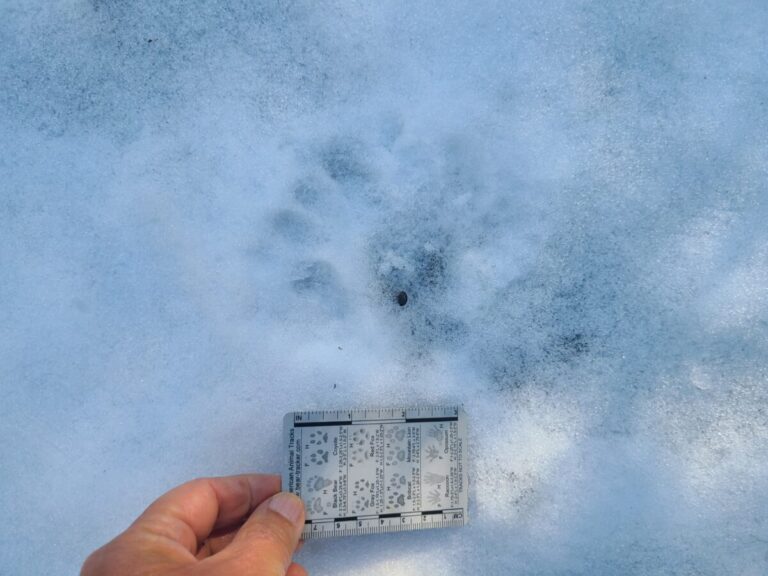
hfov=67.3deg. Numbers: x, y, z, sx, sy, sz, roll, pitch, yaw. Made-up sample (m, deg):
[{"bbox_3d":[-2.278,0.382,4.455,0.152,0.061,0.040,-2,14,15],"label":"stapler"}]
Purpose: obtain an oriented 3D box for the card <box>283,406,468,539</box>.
[{"bbox_3d":[-0.002,0.082,0.259,0.086,0.001,0.054,1,83,-15],"label":"card"}]

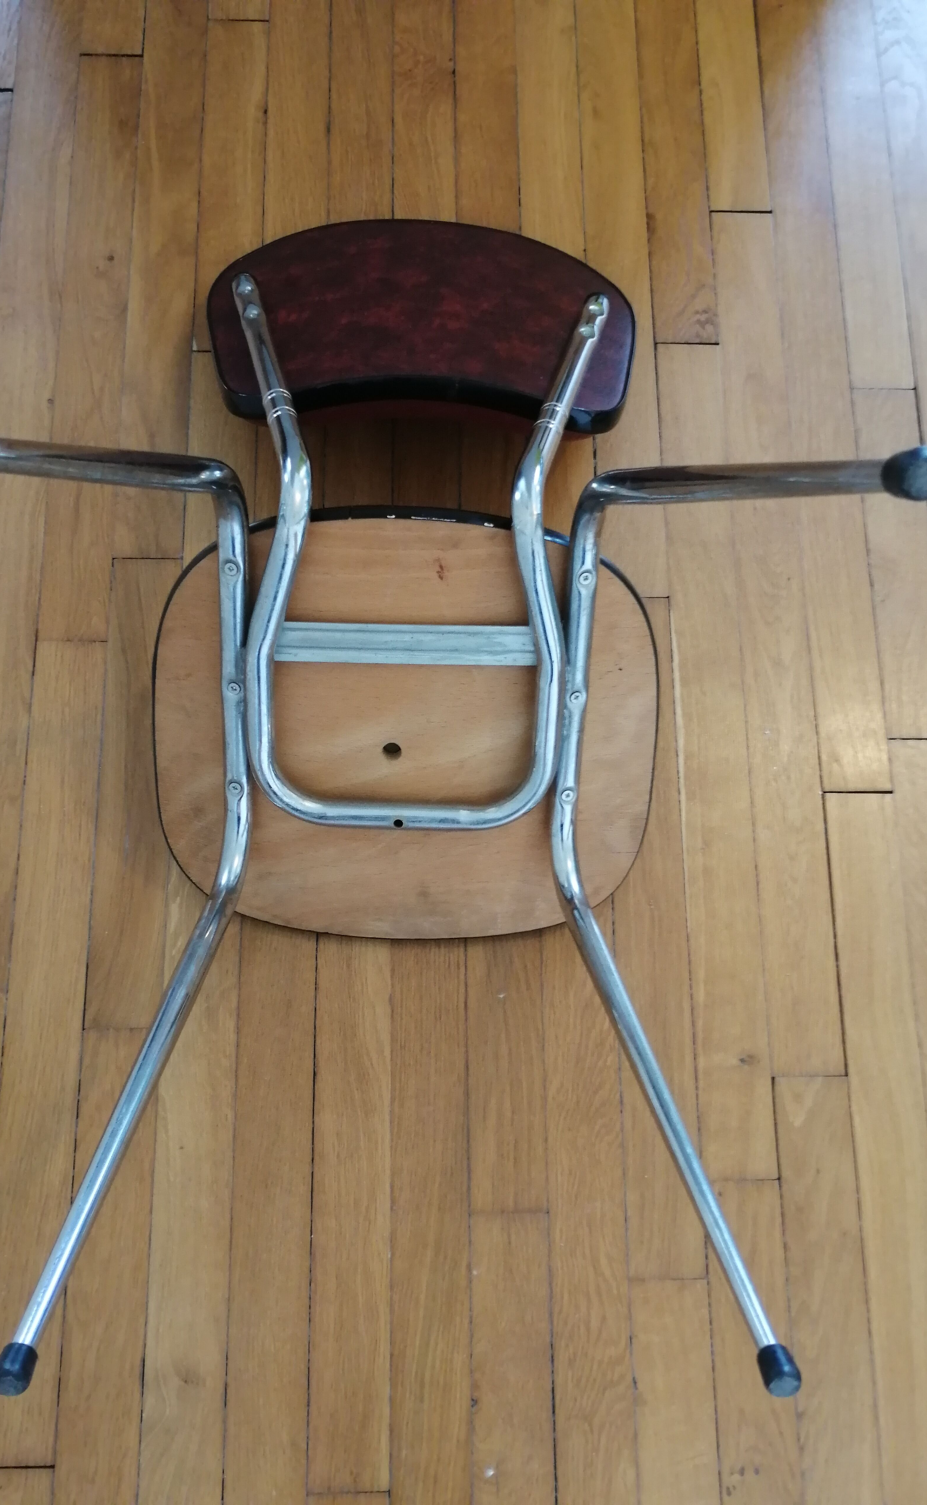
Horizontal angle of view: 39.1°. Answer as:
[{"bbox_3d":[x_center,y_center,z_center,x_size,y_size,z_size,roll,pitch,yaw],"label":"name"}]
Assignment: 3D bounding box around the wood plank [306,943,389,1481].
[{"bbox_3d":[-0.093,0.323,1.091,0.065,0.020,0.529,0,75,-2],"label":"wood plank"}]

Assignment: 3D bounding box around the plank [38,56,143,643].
[{"bbox_3d":[-0.361,-0.409,1.280,0.065,0.020,0.646,0,75,-2],"label":"plank"}]

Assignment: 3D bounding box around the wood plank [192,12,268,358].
[{"bbox_3d":[-0.234,-0.577,1.329,0.064,0.020,0.392,0,75,-2],"label":"wood plank"}]

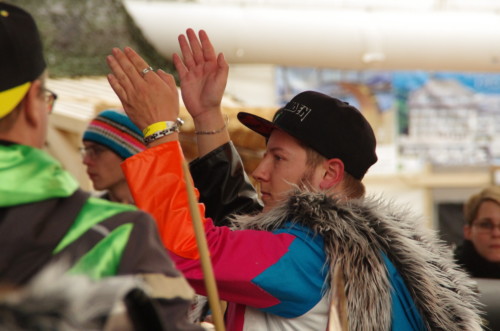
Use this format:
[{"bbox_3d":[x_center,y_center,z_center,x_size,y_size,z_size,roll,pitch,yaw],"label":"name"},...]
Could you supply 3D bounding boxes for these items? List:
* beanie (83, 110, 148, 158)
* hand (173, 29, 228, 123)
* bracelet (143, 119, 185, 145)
[{"bbox_3d":[-0.358,-0.086,11.600,0.220,0.160,0.190,23,-8,-20],"label":"beanie"},{"bbox_3d":[-0.095,-0.187,8.450,0.107,0.190,0.055,-11,12,8],"label":"hand"},{"bbox_3d":[-0.171,-0.067,8.220,0.078,0.028,0.060,-26,-16,5],"label":"bracelet"}]

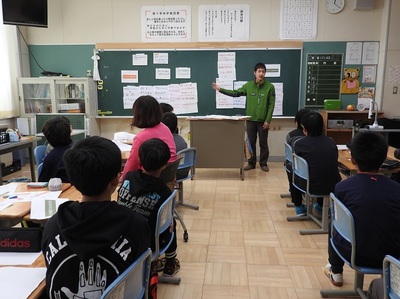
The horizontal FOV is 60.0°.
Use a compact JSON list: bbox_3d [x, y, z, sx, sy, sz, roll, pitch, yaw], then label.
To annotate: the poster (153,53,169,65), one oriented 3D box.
[{"bbox_3d":[-0.692,-1.600,6.081,0.263,0.184,0.010,1,10,5],"label":"poster"}]

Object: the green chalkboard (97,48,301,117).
[{"bbox_3d":[-0.067,-1.167,6.122,3.607,1.201,0.060,1,10,5],"label":"green chalkboard"}]

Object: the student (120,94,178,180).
[{"bbox_3d":[-0.465,0.117,3.263,0.480,1.250,0.720,-7,12,-37],"label":"student"}]

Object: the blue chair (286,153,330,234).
[{"bbox_3d":[1.099,0.397,3.250,0.430,0.685,0.370,-2,10,-10],"label":"blue chair"}]

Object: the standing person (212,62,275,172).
[{"bbox_3d":[0.694,-0.508,5.526,1.010,1.700,0.400,2,10,12],"label":"standing person"}]

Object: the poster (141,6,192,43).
[{"bbox_3d":[-0.586,-2.182,6.015,0.868,0.589,0.015,1,10,5],"label":"poster"}]

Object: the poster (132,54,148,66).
[{"bbox_3d":[-1.057,-1.584,6.115,0.264,0.189,0.010,1,10,5],"label":"poster"}]

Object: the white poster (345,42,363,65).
[{"bbox_3d":[2.596,-1.624,5.848,0.249,0.360,0.010,1,10,5],"label":"white poster"}]

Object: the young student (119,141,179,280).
[{"bbox_3d":[-0.318,0.405,2.202,0.410,1.010,0.580,2,10,13],"label":"young student"}]

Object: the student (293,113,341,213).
[{"bbox_3d":[1.084,0.175,3.316,0.440,1.100,0.680,1,10,8],"label":"student"}]

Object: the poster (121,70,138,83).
[{"bbox_3d":[-1.256,-1.302,6.179,0.308,0.222,0.010,1,10,5],"label":"poster"}]

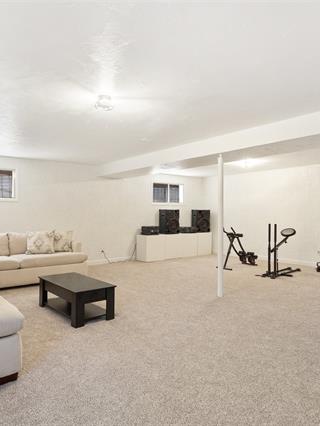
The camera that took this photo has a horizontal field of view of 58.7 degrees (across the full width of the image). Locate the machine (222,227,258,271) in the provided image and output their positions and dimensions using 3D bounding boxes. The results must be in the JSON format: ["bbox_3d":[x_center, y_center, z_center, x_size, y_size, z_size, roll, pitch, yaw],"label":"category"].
[{"bbox_3d":[1.707,0.747,6.261,0.950,0.880,0.440,0,1,-41],"label":"machine"}]

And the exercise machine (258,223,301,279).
[{"bbox_3d":[2.346,0.711,5.531,1.050,0.970,0.460,0,1,-41],"label":"exercise machine"}]

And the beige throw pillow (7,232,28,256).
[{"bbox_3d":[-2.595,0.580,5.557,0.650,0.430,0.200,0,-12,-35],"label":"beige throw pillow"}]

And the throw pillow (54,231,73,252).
[{"bbox_3d":[-1.849,0.562,5.420,0.450,0.420,0.150,0,-12,-40],"label":"throw pillow"}]

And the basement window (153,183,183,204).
[{"bbox_3d":[0.243,-0.535,8.132,1.190,0.610,0.100,0,0,-42],"label":"basement window"}]

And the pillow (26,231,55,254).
[{"bbox_3d":[-2.180,0.542,5.214,0.460,0.420,0.160,0,-14,-41],"label":"pillow"}]

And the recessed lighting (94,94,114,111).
[{"bbox_3d":[-0.483,-0.965,2.499,0.150,0.100,0.150,0,1,0],"label":"recessed lighting"}]

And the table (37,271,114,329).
[{"bbox_3d":[-1.052,1.040,3.529,0.501,0.384,1.058,0,0,-43],"label":"table"}]

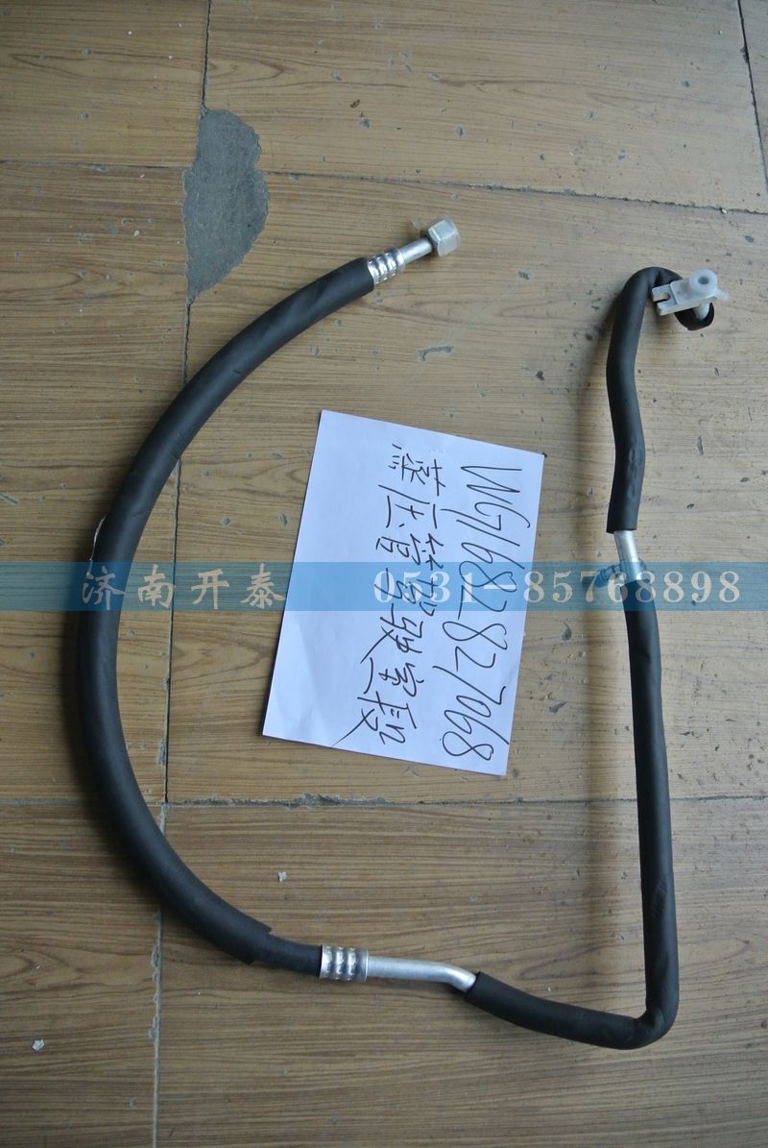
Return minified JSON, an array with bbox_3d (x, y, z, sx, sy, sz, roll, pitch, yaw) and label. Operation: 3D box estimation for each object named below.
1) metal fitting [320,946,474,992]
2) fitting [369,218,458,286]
[{"bbox_3d":[0.012,0.310,0.726,0.122,0.034,0.026,7,77,-5],"label":"metal fitting"},{"bbox_3d":[0.027,-0.301,0.871,0.099,0.033,0.033,-31,83,-12],"label":"fitting"}]

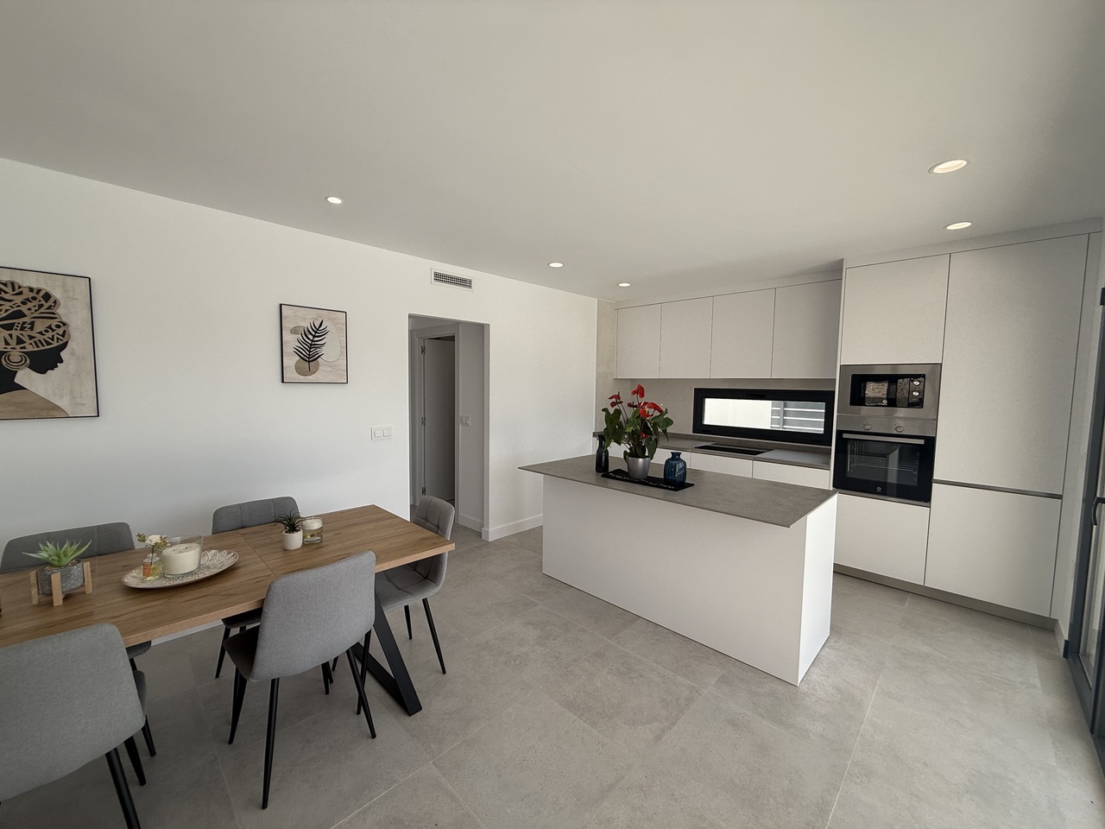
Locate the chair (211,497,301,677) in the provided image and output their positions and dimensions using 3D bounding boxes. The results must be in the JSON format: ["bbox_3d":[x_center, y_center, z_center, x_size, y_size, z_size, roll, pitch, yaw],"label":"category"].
[{"bbox_3d":[-1.428,0.906,2.264,0.450,0.850,0.550,-3,6,-43],"label":"chair"}]

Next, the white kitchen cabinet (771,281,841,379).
[{"bbox_3d":[2.419,-0.747,4.114,0.602,0.843,0.350,5,6,44],"label":"white kitchen cabinet"}]

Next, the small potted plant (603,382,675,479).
[{"bbox_3d":[0.585,0.106,2.992,0.450,0.620,0.430,1,4,0],"label":"small potted plant"}]

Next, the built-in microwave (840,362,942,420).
[{"bbox_3d":[2.604,-0.185,3.445,0.597,0.393,0.400,5,6,44],"label":"built-in microwave"}]

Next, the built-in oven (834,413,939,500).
[{"bbox_3d":[2.649,0.305,3.534,0.597,0.591,0.550,5,6,44],"label":"built-in oven"}]

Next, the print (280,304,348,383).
[{"bbox_3d":[-1.600,-0.460,3.020,0.029,0.500,0.406,5,6,44],"label":"print"}]

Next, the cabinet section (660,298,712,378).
[{"bbox_3d":[1.558,-0.816,4.948,0.599,0.838,0.360,5,6,44],"label":"cabinet section"}]

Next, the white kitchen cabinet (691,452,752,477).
[{"bbox_3d":[1.777,0.756,4.438,0.597,0.733,0.600,5,6,44],"label":"white kitchen cabinet"}]

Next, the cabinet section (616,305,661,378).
[{"bbox_3d":[1.128,-0.853,5.366,0.603,0.838,0.360,5,6,44],"label":"cabinet section"}]

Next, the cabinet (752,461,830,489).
[{"bbox_3d":[2.207,0.792,4.024,0.600,0.733,0.600,5,6,44],"label":"cabinet"}]

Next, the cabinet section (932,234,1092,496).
[{"bbox_3d":[3.111,-0.311,3.088,0.600,1.548,0.610,5,6,44],"label":"cabinet section"}]

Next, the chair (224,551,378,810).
[{"bbox_3d":[-1.009,0.943,1.825,0.545,0.850,0.450,4,5,40],"label":"chair"}]

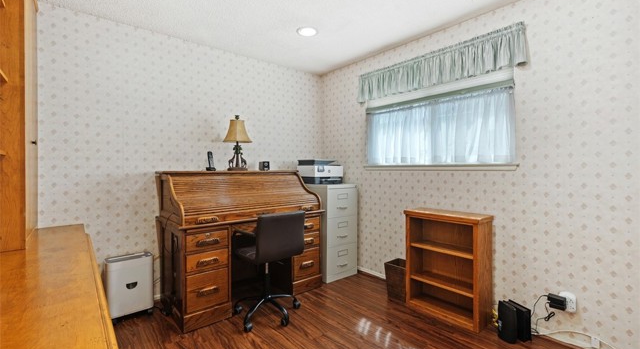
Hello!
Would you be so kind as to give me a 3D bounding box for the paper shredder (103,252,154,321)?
[{"bbox_3d":[-1.543,0.895,2.299,0.335,0.480,0.200,0,1,-40],"label":"paper shredder"}]

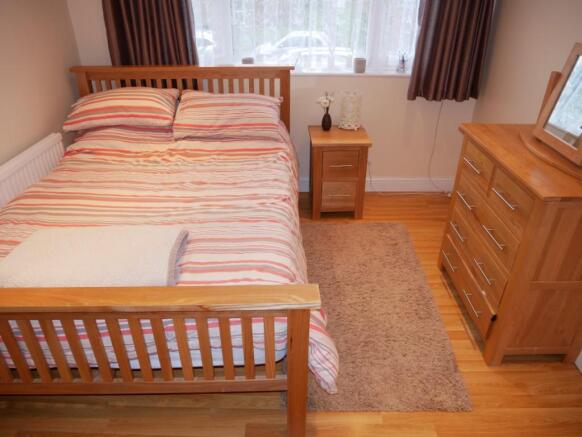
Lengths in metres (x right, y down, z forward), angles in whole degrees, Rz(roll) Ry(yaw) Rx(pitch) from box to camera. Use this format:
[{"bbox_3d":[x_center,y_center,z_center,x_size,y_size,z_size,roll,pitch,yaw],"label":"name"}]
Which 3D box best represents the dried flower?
[{"bbox_3d":[0.255,-0.854,2.950,0.125,0.135,0.105,1,29,2],"label":"dried flower"}]

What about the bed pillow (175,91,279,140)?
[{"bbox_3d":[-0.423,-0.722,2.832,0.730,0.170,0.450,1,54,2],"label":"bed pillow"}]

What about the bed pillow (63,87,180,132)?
[{"bbox_3d":[-1.153,-0.747,2.823,0.720,0.170,0.450,1,51,2],"label":"bed pillow"}]

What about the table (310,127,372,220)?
[{"bbox_3d":[0.355,-0.340,3.050,0.415,0.585,0.420,1,29,2],"label":"table"}]

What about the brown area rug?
[{"bbox_3d":[0.393,0.402,2.297,0.770,0.025,1.520,1,29,3],"label":"brown area rug"}]

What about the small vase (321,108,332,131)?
[{"bbox_3d":[0.265,-0.743,3.012,0.075,0.157,0.075,1,29,2],"label":"small vase"}]

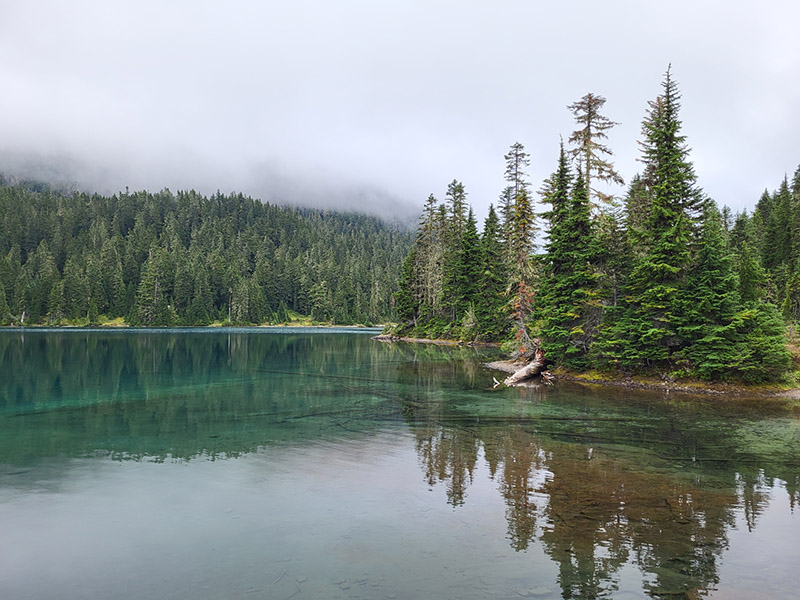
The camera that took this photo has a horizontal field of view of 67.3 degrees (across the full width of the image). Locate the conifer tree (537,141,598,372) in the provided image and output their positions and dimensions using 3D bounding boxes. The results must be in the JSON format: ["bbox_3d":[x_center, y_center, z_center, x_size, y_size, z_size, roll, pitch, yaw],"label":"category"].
[{"bbox_3d":[6.132,-1.593,22.000,2.100,8.200,2.100,0,-2,0],"label":"conifer tree"}]

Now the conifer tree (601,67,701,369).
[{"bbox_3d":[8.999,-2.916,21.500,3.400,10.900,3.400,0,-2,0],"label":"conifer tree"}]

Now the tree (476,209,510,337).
[{"bbox_3d":[7.697,-2.288,50.000,2.700,11.300,2.700,0,-2,0],"label":"tree"}]

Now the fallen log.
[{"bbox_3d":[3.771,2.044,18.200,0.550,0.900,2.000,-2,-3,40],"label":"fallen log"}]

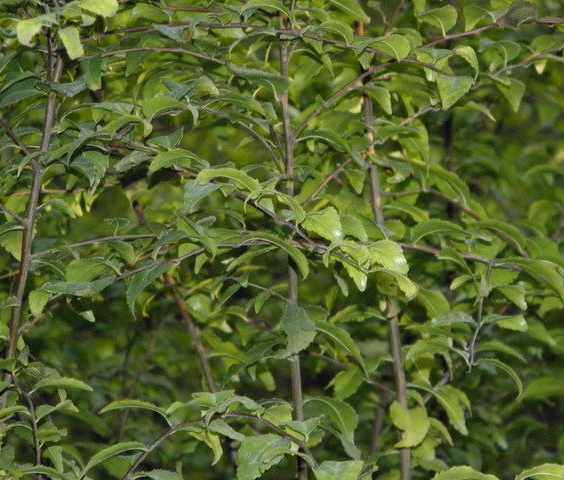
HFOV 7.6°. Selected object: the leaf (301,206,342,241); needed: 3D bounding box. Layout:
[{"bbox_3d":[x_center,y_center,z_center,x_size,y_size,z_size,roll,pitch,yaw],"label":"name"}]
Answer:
[{"bbox_3d":[0.039,-0.015,4.120,0.039,0.035,0.030,0,3,0],"label":"leaf"}]

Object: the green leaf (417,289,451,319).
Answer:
[{"bbox_3d":[0.157,0.066,4.400,0.035,0.031,0.025,0,2,0],"label":"green leaf"}]

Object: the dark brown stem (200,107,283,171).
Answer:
[{"bbox_3d":[-0.041,-0.103,4.300,0.083,0.065,0.035,0,3,0],"label":"dark brown stem"}]

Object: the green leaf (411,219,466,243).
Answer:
[{"bbox_3d":[0.158,-0.010,4.280,0.057,0.024,0.030,0,2,0],"label":"green leaf"}]

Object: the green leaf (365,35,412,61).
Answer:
[{"bbox_3d":[0.108,-0.195,4.280,0.049,0.026,0.030,0,2,0],"label":"green leaf"}]

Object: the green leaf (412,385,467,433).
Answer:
[{"bbox_3d":[0.164,0.170,4.300,0.071,0.024,0.030,44,0,0],"label":"green leaf"}]

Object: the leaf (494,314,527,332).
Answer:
[{"bbox_3d":[0.227,0.083,4.200,0.032,0.018,0.027,0,3,0],"label":"leaf"}]

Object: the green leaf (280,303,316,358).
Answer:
[{"bbox_3d":[0.015,0.090,4.150,0.037,0.053,0.022,0,2,0],"label":"green leaf"}]

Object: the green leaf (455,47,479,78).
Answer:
[{"bbox_3d":[0.186,-0.179,4.280,0.024,0.032,0.025,0,2,0],"label":"green leaf"}]

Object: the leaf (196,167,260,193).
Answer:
[{"bbox_3d":[-0.052,-0.057,4.150,0.062,0.024,0.029,5,0,0],"label":"leaf"}]

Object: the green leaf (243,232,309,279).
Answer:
[{"bbox_3d":[-0.006,0.015,4.150,0.071,0.035,0.028,20,0,0],"label":"green leaf"}]

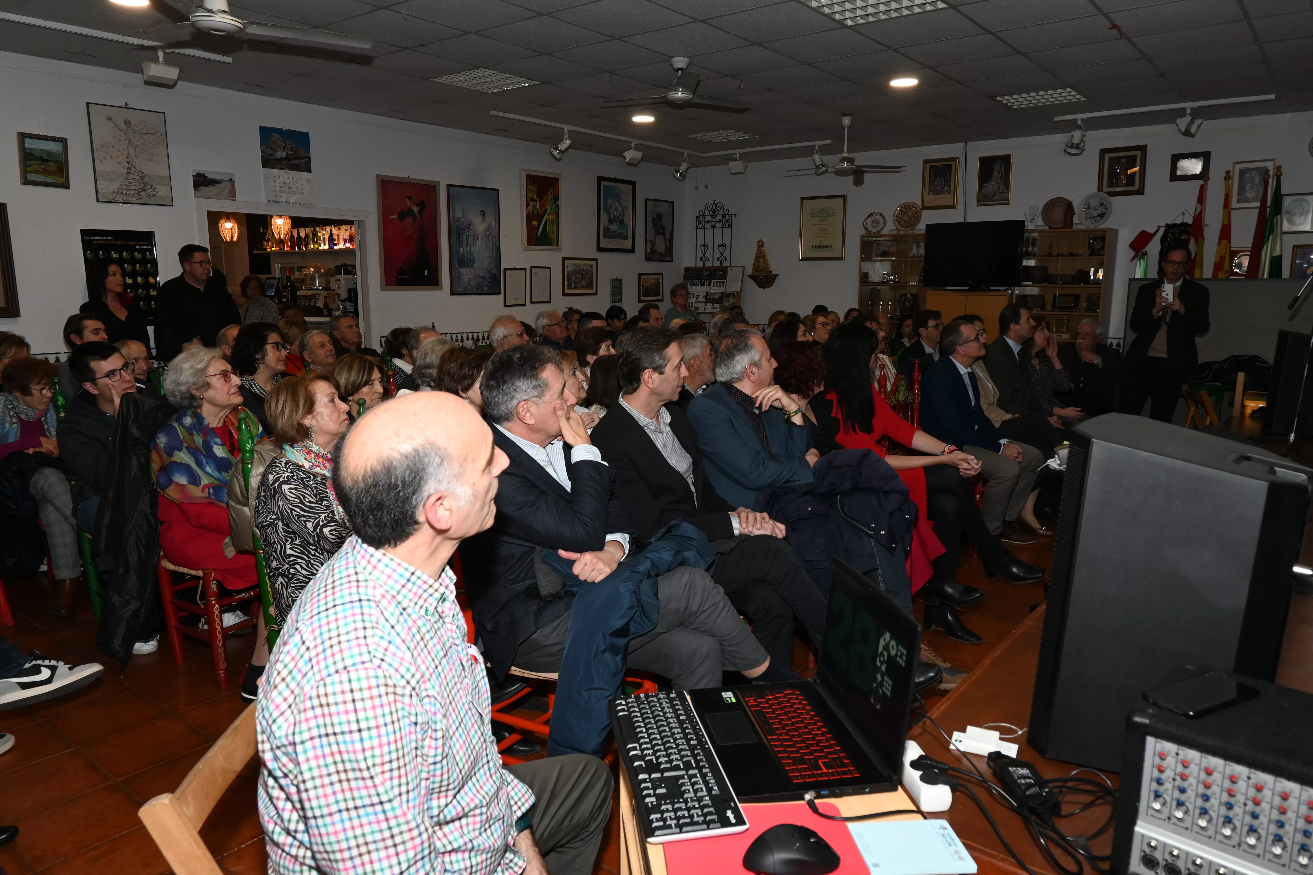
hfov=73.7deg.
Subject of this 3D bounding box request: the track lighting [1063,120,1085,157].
[{"bbox_3d":[3.590,-2.567,7.500,0.180,0.300,0.200,4,11,17],"label":"track lighting"}]

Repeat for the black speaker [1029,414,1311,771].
[{"bbox_3d":[0.929,0.280,1.593,0.355,0.585,0.395,8,13,38],"label":"black speaker"}]

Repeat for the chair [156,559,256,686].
[{"bbox_3d":[-1.633,0.398,3.392,0.430,0.980,0.430,8,13,38],"label":"chair"}]

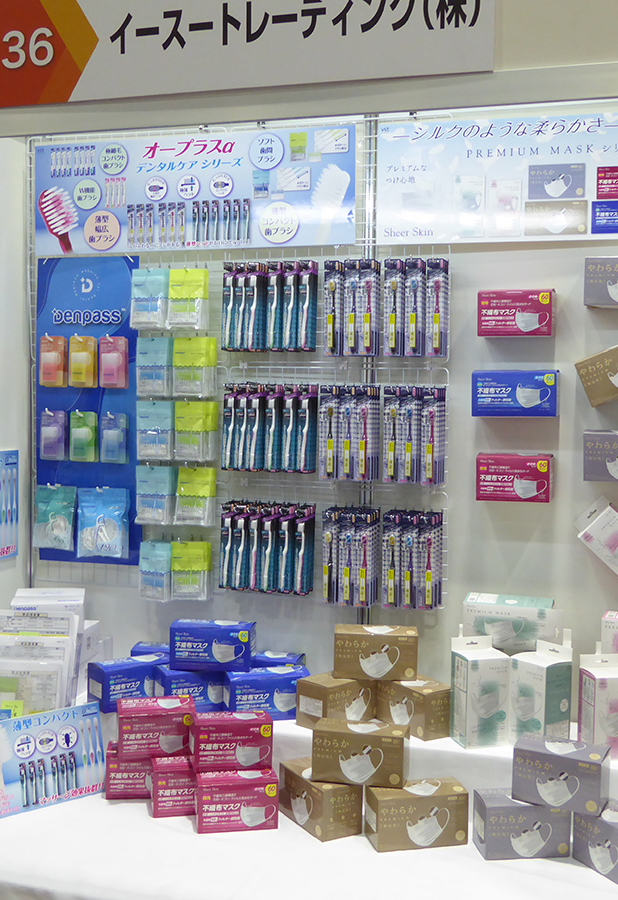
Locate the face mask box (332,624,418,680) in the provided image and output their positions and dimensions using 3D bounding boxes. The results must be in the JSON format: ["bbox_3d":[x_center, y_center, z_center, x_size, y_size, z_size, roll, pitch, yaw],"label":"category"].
[{"bbox_3d":[0.165,0.499,2.650,0.201,0.110,0.097,1,3,3],"label":"face mask box"}]

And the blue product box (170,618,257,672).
[{"bbox_3d":[-0.240,0.495,2.720,0.200,0.107,0.096,1,3,5],"label":"blue product box"}]

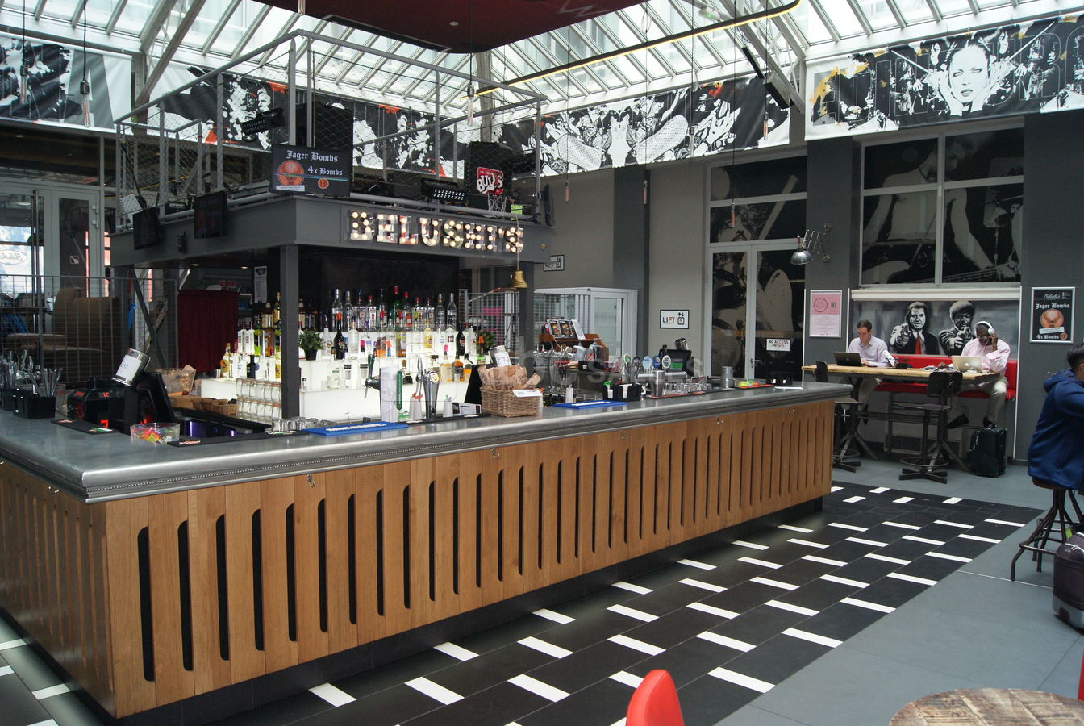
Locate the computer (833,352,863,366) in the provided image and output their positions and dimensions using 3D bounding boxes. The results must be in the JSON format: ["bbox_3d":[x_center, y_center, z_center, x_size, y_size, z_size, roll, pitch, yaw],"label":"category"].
[{"bbox_3d":[3.956,-0.045,10.581,0.330,0.180,0.320,3,4,45],"label":"computer"}]

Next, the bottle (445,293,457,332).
[{"bbox_3d":[-0.727,-0.407,6.550,0.080,0.315,0.080,4,4,45],"label":"bottle"}]

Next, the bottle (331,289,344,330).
[{"bbox_3d":[-1.467,-0.383,5.850,0.078,0.305,0.078,4,4,45],"label":"bottle"}]

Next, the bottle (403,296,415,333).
[{"bbox_3d":[-1.026,-0.376,6.280,0.080,0.295,0.080,1,3,0],"label":"bottle"}]

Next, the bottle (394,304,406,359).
[{"bbox_3d":[-1.060,-0.232,6.100,0.085,0.380,0.085,1,3,0],"label":"bottle"}]

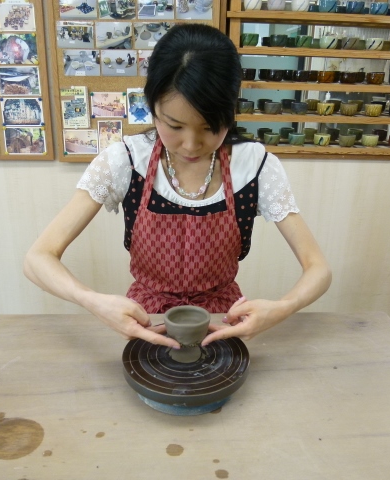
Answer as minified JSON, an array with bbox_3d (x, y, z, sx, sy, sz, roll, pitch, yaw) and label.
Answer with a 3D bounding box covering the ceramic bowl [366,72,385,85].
[{"bbox_3d":[0.741,-0.662,1.820,0.066,0.046,0.066,1,20,0],"label":"ceramic bowl"}]

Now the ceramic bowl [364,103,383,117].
[{"bbox_3d":[0.750,-0.544,1.863,0.064,0.049,0.064,1,20,0],"label":"ceramic bowl"}]

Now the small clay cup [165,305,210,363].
[{"bbox_3d":[-0.012,0.149,0.702,0.070,0.068,0.070,1,19,0],"label":"small clay cup"}]

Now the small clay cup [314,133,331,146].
[{"bbox_3d":[0.541,-0.427,1.889,0.066,0.049,0.066,0,20,-4],"label":"small clay cup"}]

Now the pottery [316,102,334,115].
[{"bbox_3d":[0.594,-0.594,2.019,0.074,0.052,0.074,1,19,0],"label":"pottery"}]

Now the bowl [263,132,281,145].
[{"bbox_3d":[0.325,-0.426,1.873,0.064,0.045,0.064,0,20,-4],"label":"bowl"}]

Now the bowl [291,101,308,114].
[{"bbox_3d":[0.473,-0.596,2.009,0.072,0.050,0.072,1,19,0],"label":"bowl"}]

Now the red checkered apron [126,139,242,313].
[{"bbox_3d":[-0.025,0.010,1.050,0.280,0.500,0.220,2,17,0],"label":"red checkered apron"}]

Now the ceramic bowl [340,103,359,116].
[{"bbox_3d":[0.663,-0.557,1.901,0.074,0.051,0.074,2,17,-1],"label":"ceramic bowl"}]

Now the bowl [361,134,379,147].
[{"bbox_3d":[0.771,-0.434,1.948,0.074,0.051,0.074,1,17,-5],"label":"bowl"}]

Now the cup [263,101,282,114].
[{"bbox_3d":[0.330,-0.556,1.873,0.074,0.051,0.074,1,17,-5],"label":"cup"}]

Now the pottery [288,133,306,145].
[{"bbox_3d":[0.431,-0.426,1.881,0.067,0.046,0.067,0,20,-4],"label":"pottery"}]

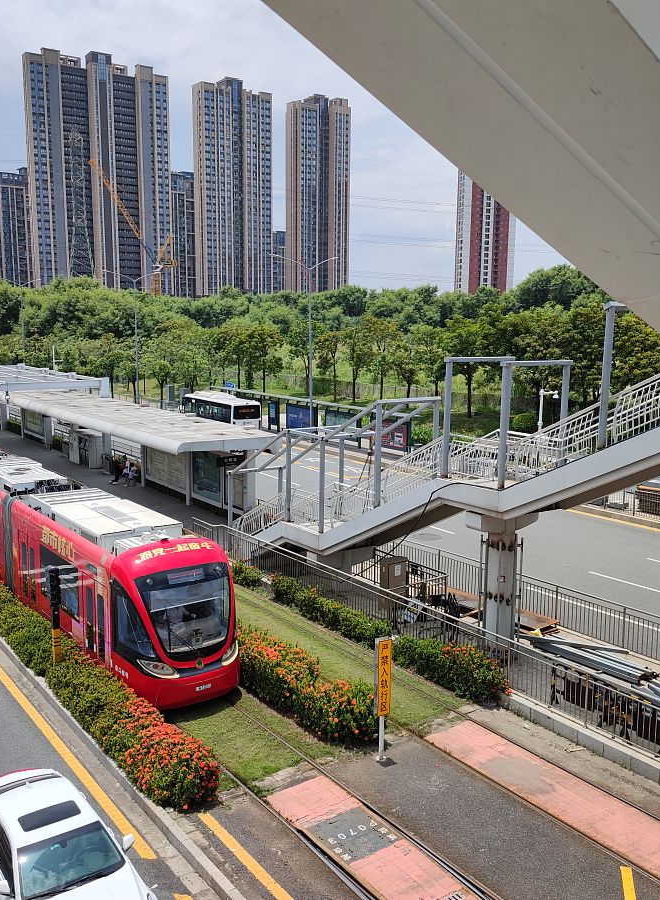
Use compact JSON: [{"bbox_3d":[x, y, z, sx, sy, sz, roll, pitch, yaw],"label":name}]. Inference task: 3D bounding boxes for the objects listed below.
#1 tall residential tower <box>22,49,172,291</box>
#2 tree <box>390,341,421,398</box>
[{"bbox_3d":[-88.656,-92.902,321.463,52.000,107.000,13.500,-5,10,-33],"label":"tall residential tower"},{"bbox_3d":[7.788,-7.747,85.030,3.600,7.100,3.600,1,9,0],"label":"tree"}]

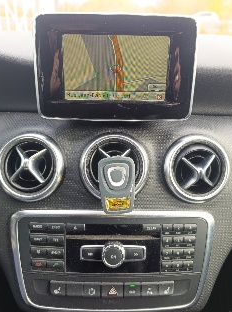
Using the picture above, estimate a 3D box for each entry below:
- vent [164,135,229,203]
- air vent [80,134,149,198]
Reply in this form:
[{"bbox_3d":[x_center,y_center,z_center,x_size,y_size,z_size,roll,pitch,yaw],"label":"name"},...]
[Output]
[{"bbox_3d":[0.108,0.016,0.361,0.087,0.087,0.030,-2,3,-6],"label":"vent"},{"bbox_3d":[-0.001,0.016,0.356,0.087,0.087,0.030,0,3,0],"label":"air vent"}]

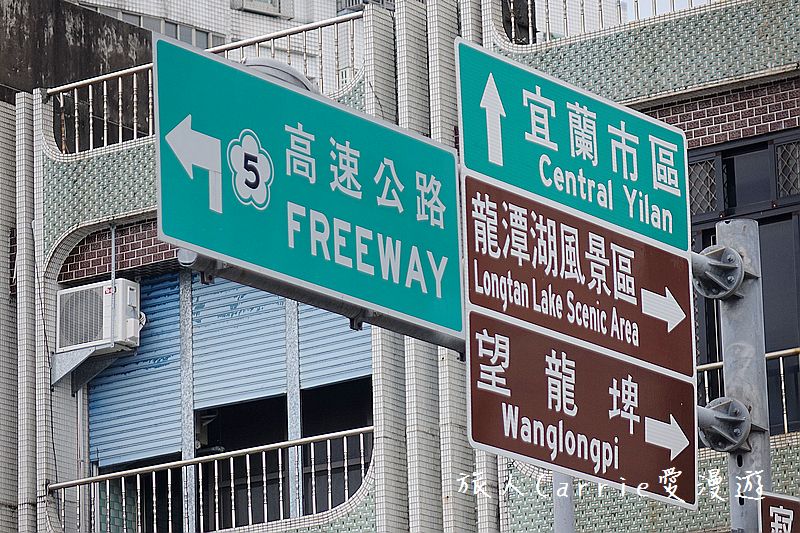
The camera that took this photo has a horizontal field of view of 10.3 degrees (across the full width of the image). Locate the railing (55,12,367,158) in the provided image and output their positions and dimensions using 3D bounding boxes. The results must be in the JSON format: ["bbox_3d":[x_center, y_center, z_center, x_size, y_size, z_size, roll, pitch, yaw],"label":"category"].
[{"bbox_3d":[-1.606,-1.484,36.538,3.253,0.600,0.050,-12,-18,33],"label":"railing"}]

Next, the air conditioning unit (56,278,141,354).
[{"bbox_3d":[-2.504,0.439,36.955,0.685,0.533,0.265,-12,-18,33],"label":"air conditioning unit"}]

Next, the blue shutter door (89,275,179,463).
[{"bbox_3d":[-2.207,0.864,37.143,0.978,1.519,0.050,-12,-18,33],"label":"blue shutter door"}]

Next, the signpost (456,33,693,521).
[{"bbox_3d":[0.939,0.084,23.615,0.070,2.164,2.225,-12,-18,34],"label":"signpost"}]

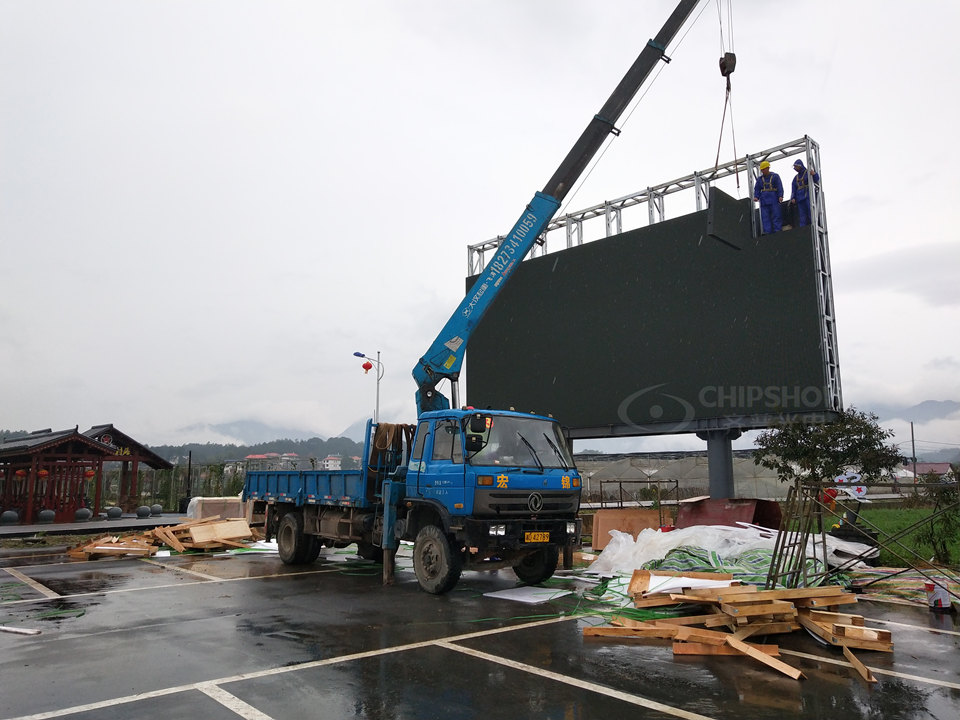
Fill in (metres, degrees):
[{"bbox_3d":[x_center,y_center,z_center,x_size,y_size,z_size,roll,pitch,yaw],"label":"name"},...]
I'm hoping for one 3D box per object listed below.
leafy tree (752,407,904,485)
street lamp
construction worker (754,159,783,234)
[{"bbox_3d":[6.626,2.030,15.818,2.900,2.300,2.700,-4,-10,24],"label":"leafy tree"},{"bbox_3d":[-4.699,3.290,34.907,1.330,7.200,0.400,0,-9,0],"label":"street lamp"},{"bbox_3d":[6.427,-3.585,18.566,0.600,1.740,0.370,-5,-10,28],"label":"construction worker"}]

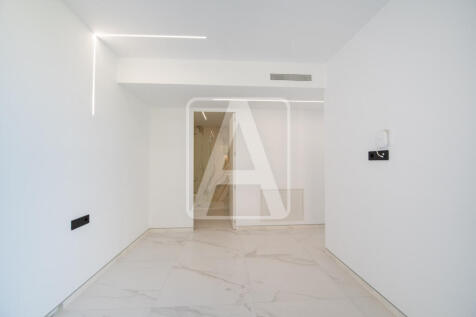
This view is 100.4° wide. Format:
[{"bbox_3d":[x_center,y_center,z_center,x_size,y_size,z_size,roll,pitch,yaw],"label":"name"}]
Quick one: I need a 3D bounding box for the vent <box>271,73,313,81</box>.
[{"bbox_3d":[0.719,-1.081,2.654,0.570,0.086,0.030,0,-1,-4],"label":"vent"}]

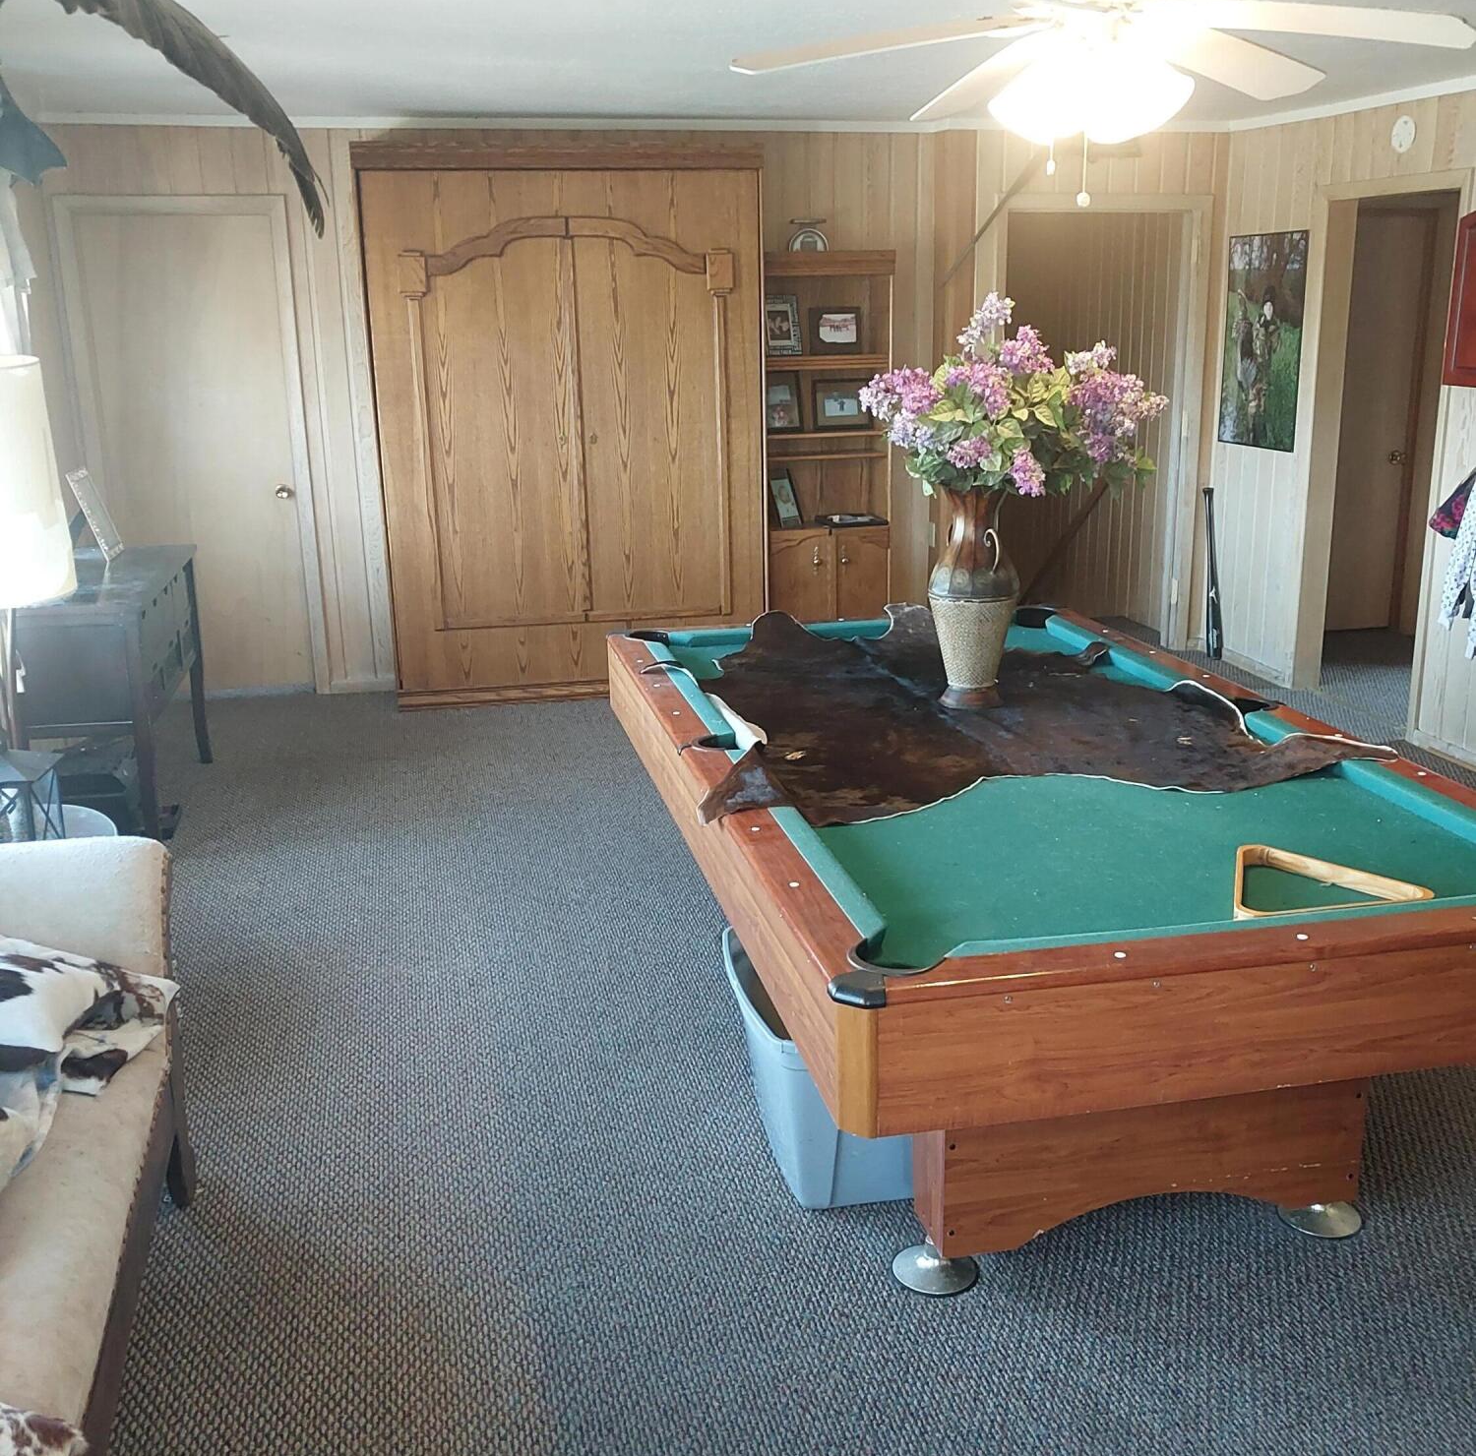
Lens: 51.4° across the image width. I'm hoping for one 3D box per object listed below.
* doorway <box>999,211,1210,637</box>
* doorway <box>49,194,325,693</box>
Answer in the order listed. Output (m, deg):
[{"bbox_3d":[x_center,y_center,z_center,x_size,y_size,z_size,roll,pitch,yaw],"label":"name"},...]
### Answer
[{"bbox_3d":[1.635,-1.352,7.082,1.029,2.080,0.130,-5,15,-13],"label":"doorway"},{"bbox_3d":[-2.293,-1.149,6.552,0.896,2.123,0.110,-5,15,-13],"label":"doorway"}]

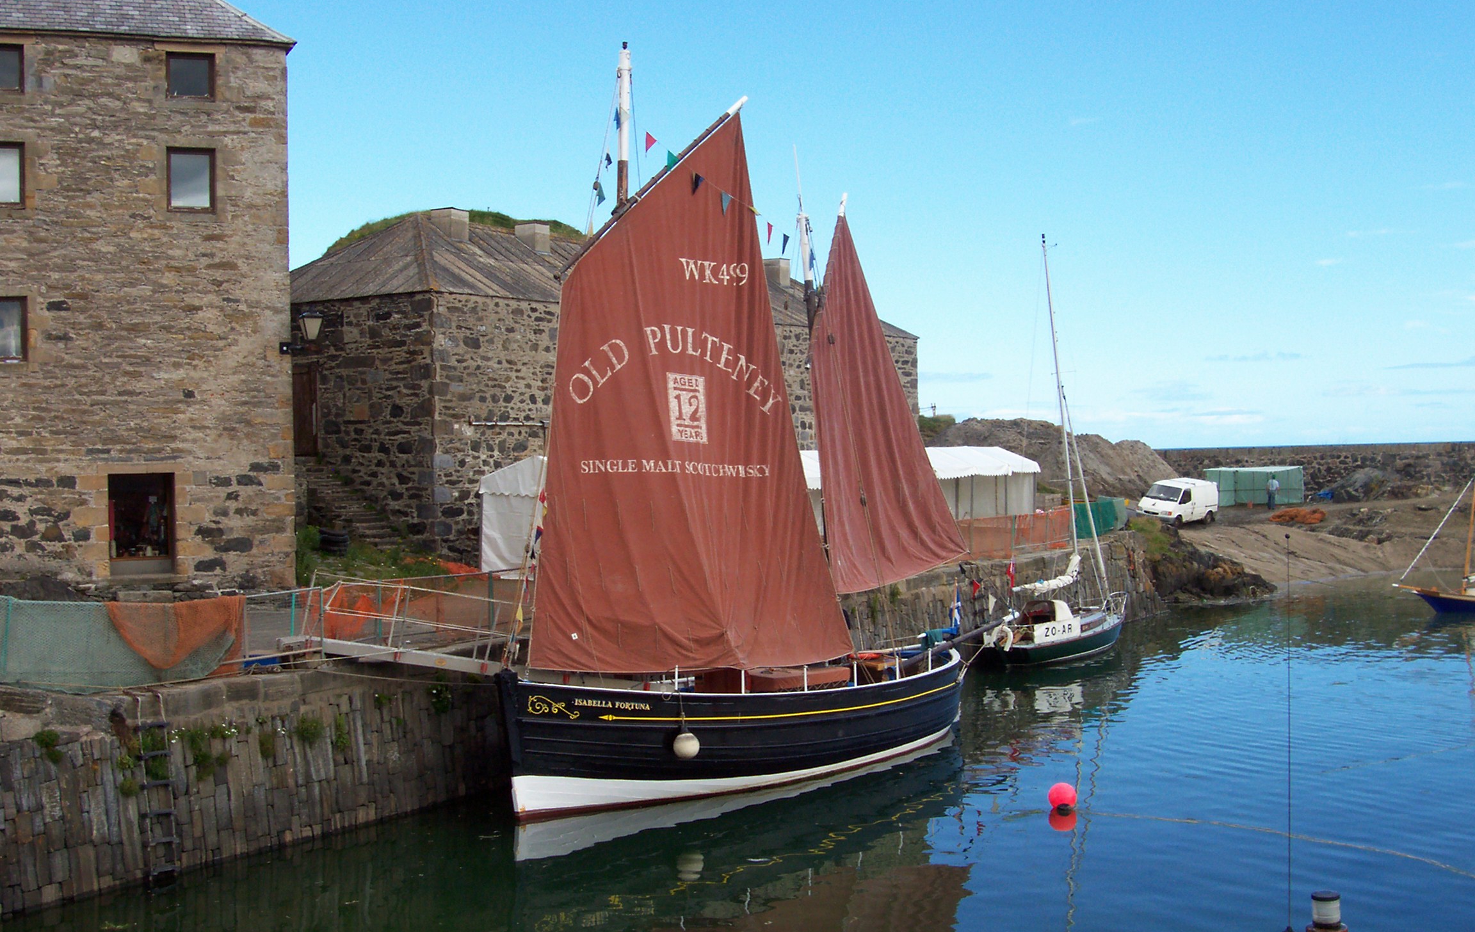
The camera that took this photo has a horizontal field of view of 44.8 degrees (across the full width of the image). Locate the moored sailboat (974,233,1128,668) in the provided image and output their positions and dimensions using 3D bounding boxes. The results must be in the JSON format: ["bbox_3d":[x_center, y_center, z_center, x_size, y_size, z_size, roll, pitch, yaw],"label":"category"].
[{"bbox_3d":[9.350,-0.431,50.400,2.500,12.100,8.000,-1,0,35],"label":"moored sailboat"}]

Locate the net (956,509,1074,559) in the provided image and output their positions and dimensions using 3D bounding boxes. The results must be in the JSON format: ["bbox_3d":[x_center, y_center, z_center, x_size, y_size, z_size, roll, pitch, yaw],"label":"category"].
[{"bbox_3d":[8.380,2.033,53.550,0.200,1.200,8.038,-1,0,34],"label":"net"}]

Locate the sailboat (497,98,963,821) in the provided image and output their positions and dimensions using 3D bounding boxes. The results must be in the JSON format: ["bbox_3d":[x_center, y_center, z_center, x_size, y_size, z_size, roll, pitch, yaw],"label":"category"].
[{"bbox_3d":[0.500,-0.639,34.000,4.100,13.200,13.000,-1,0,43],"label":"sailboat"}]

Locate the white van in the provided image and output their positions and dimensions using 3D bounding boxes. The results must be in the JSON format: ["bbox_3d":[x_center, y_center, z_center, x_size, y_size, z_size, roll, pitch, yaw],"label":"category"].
[{"bbox_3d":[19.659,1.608,80.046,1.970,1.970,4.650,-1,0,40],"label":"white van"}]

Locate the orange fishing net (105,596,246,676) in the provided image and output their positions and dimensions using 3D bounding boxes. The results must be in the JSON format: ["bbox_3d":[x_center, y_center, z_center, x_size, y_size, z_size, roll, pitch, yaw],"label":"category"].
[{"bbox_3d":[-8.165,2.538,26.100,0.200,1.140,2.228,-1,0,44],"label":"orange fishing net"}]

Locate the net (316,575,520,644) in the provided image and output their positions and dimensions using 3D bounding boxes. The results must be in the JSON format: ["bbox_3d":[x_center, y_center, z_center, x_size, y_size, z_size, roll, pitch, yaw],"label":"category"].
[{"bbox_3d":[-5.540,2.479,31.650,0.200,1.040,4.872,-1,0,37],"label":"net"}]

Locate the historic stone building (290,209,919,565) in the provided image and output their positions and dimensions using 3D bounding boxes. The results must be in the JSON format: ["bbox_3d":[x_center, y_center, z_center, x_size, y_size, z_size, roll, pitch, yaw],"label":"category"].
[{"bbox_3d":[-4.060,-2.518,60.300,8.800,10.100,28.200,-1,0,32],"label":"historic stone building"}]

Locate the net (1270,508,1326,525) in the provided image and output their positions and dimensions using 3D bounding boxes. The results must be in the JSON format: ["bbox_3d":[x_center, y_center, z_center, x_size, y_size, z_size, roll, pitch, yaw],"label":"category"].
[{"bbox_3d":[23.495,2.058,75.000,2.350,0.600,1.500,-1,0,6],"label":"net"}]

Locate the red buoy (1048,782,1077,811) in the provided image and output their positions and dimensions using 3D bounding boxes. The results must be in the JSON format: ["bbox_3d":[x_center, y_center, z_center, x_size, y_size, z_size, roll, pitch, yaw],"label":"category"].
[{"bbox_3d":[5.394,5.491,29.650,0.470,0.490,0.470,-1,0,10],"label":"red buoy"}]

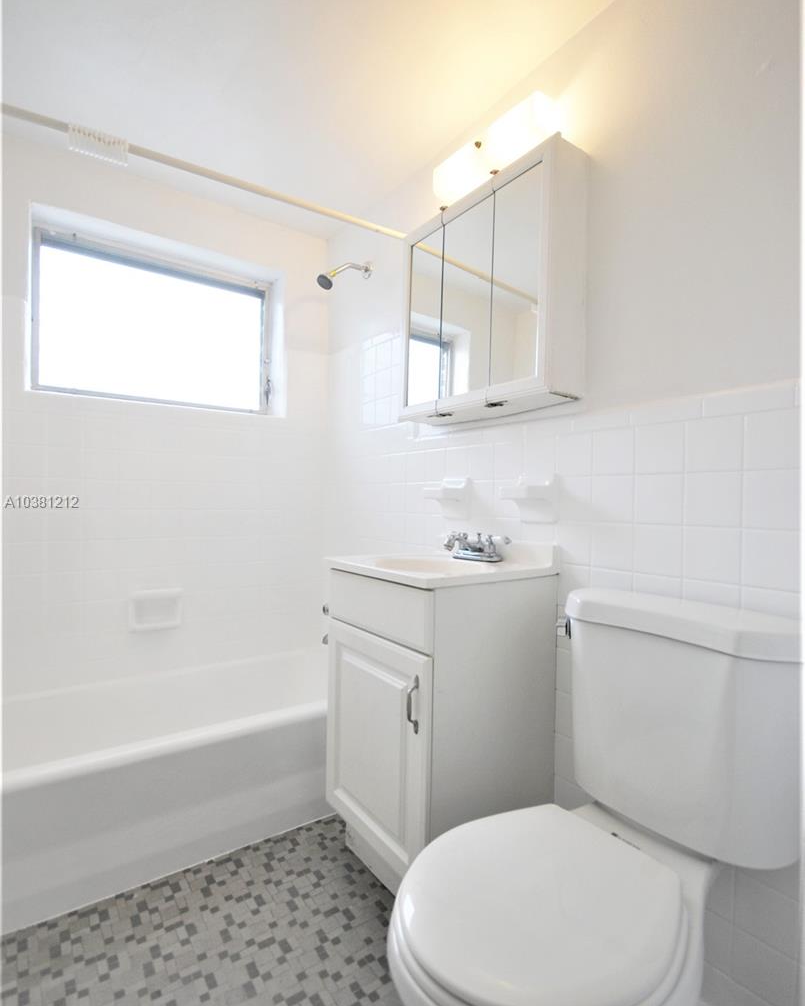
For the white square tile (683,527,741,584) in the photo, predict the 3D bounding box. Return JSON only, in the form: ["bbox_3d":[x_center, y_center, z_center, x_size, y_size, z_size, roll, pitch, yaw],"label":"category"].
[{"bbox_3d":[0.623,0.102,1.002,0.009,0.108,0.108,1,0,-35],"label":"white square tile"}]

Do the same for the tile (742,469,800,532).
[{"bbox_3d":[0.692,-0.006,0.926,0.009,0.107,0.107,1,0,-36],"label":"tile"}]

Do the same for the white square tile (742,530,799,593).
[{"bbox_3d":[0.687,0.103,0.913,0.009,0.108,0.108,1,0,-35],"label":"white square tile"}]

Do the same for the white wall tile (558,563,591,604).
[{"bbox_3d":[0.431,0.209,1.270,0.009,0.108,0.108,1,0,-35],"label":"white wall tile"}]

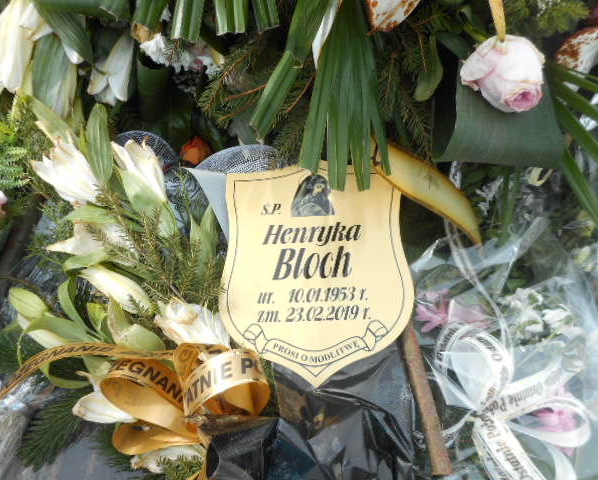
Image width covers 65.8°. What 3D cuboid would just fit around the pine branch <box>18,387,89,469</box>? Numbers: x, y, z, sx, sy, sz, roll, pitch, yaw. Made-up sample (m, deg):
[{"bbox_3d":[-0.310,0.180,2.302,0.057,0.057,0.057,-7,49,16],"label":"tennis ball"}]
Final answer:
[{"bbox_3d":[-0.319,0.243,0.600,0.075,0.035,0.130,36,74,19],"label":"pine branch"}]

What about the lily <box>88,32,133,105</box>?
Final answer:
[{"bbox_3d":[-0.228,-0.207,0.560,0.055,0.085,0.060,10,-17,22],"label":"lily"}]

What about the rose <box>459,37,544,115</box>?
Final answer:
[{"bbox_3d":[0.198,-0.162,0.450,0.080,0.075,0.070,-11,48,-10],"label":"rose"}]

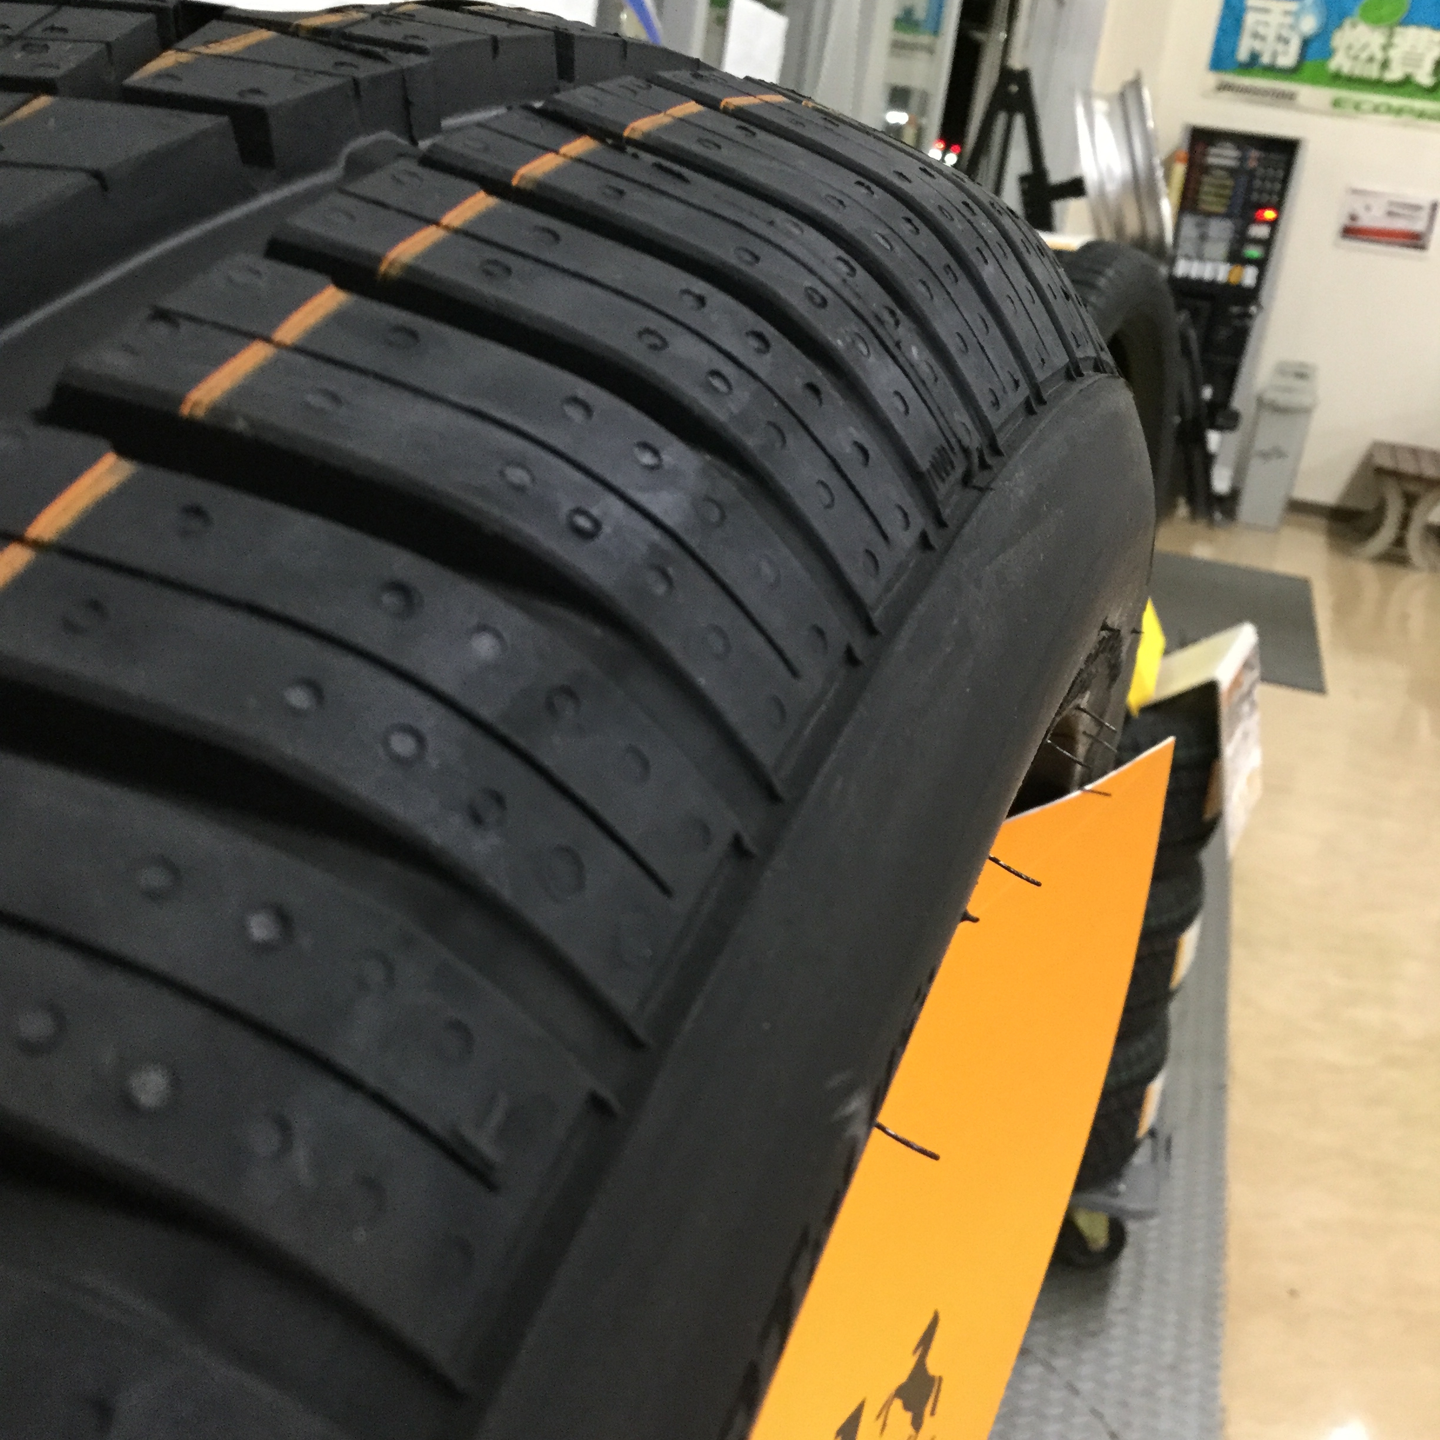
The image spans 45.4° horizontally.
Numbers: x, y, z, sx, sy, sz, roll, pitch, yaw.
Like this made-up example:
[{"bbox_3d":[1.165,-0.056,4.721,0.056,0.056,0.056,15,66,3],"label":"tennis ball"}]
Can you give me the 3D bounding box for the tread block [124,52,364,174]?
[{"bbox_3d":[-0.043,-0.055,0.157,0.016,0.007,0.013,14,35,9],"label":"tread block"}]

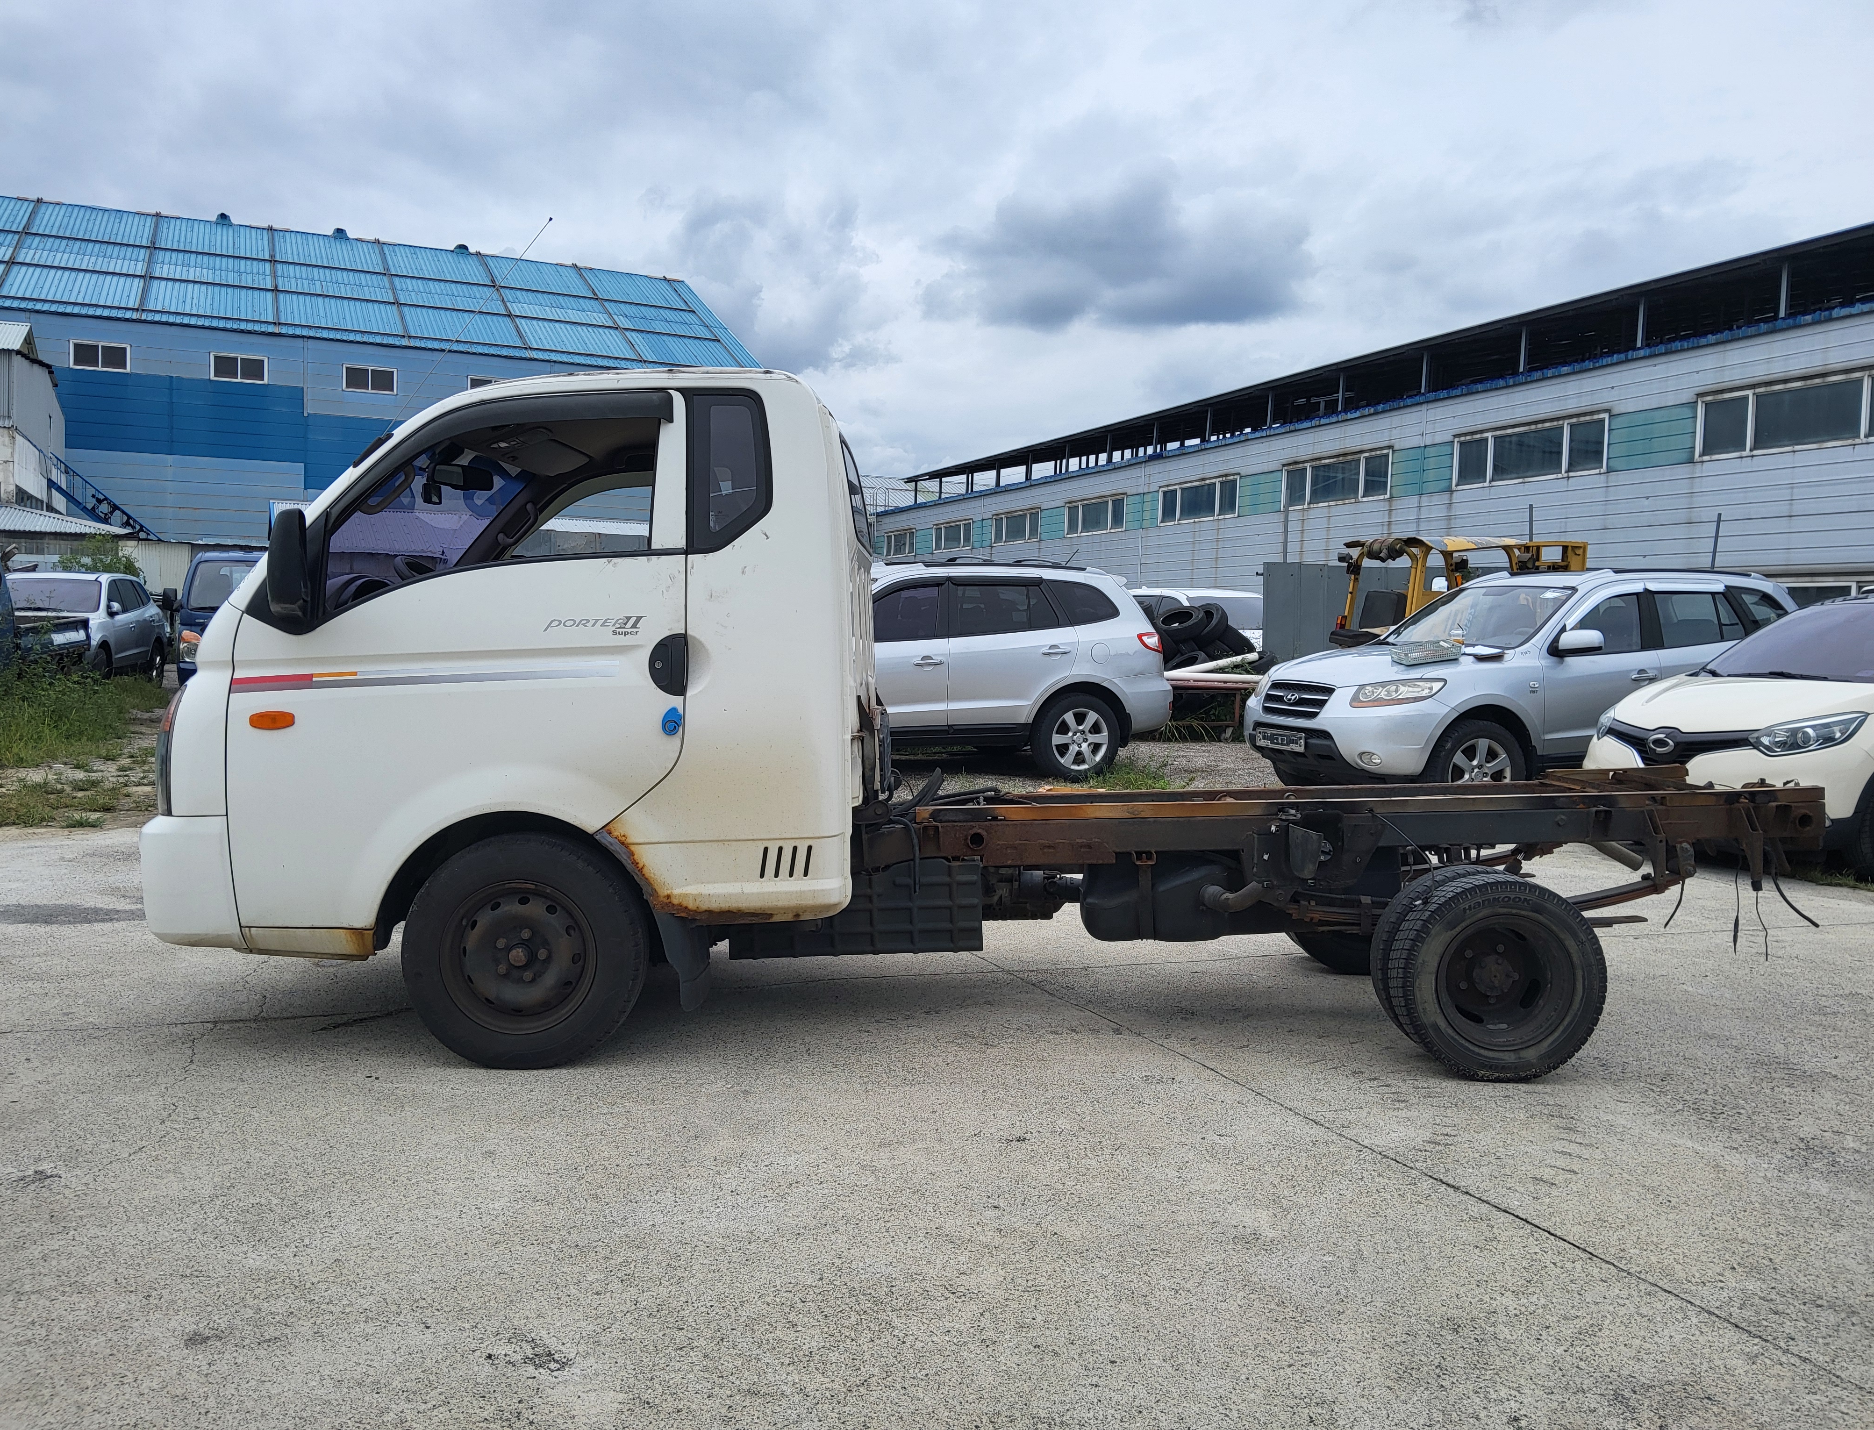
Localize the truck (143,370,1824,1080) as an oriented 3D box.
[{"bbox_3d":[0.170,-0.045,4.720,5.000,1.980,1.760,1,3,1],"label":"truck"}]

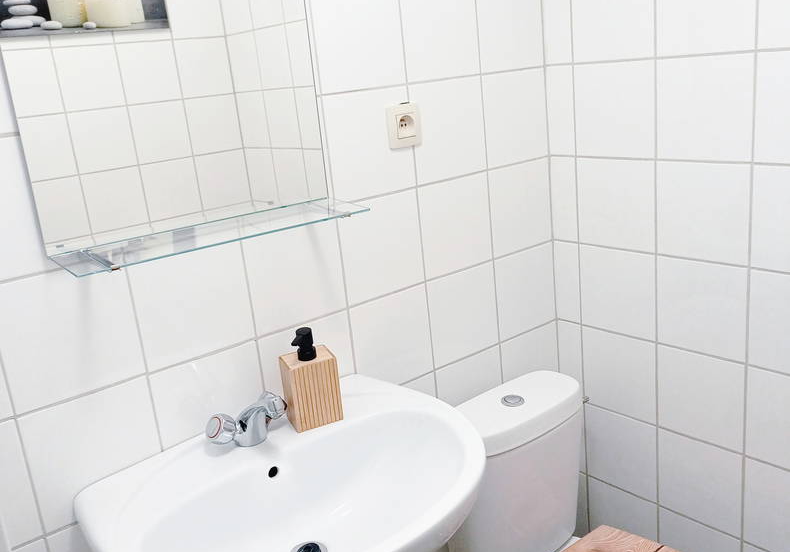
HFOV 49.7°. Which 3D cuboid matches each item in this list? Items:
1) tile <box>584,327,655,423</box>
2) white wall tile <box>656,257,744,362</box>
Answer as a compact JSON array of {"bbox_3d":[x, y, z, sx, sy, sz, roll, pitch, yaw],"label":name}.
[{"bbox_3d":[0.515,0.225,1.952,0.008,0.197,0.200,-18,20,-38],"label":"tile"},{"bbox_3d":[0.629,0.065,1.746,0.010,0.196,0.196,-18,19,-37],"label":"white wall tile"}]

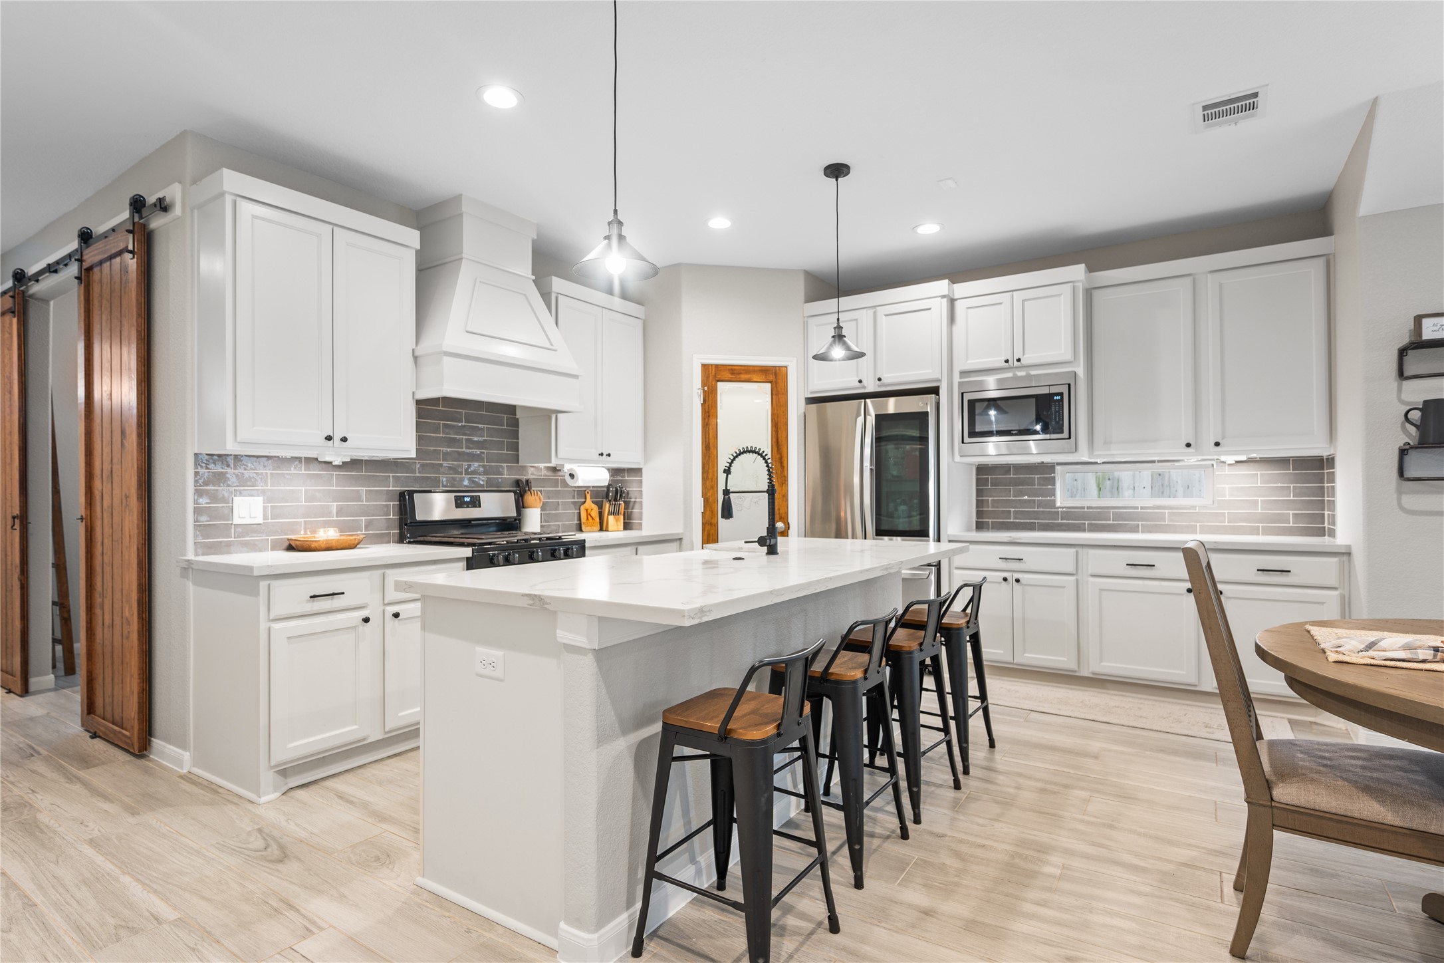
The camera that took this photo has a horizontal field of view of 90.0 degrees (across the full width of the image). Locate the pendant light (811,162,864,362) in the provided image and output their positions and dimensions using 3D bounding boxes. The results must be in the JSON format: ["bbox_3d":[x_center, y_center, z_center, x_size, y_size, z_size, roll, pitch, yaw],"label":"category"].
[{"bbox_3d":[0.557,-1.049,3.471,0.259,0.927,0.259,0,-1,0],"label":"pendant light"}]

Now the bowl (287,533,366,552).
[{"bbox_3d":[-1.882,0.299,3.467,0.178,0.062,0.375,-1,-1,34],"label":"bowl"}]

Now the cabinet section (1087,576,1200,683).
[{"bbox_3d":[2.482,0.826,4.240,0.531,0.548,0.550,-1,-1,32],"label":"cabinet section"}]

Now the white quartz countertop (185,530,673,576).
[{"bbox_3d":[-1.271,0.352,3.999,0.636,0.040,2.692,-1,-1,34],"label":"white quartz countertop"}]

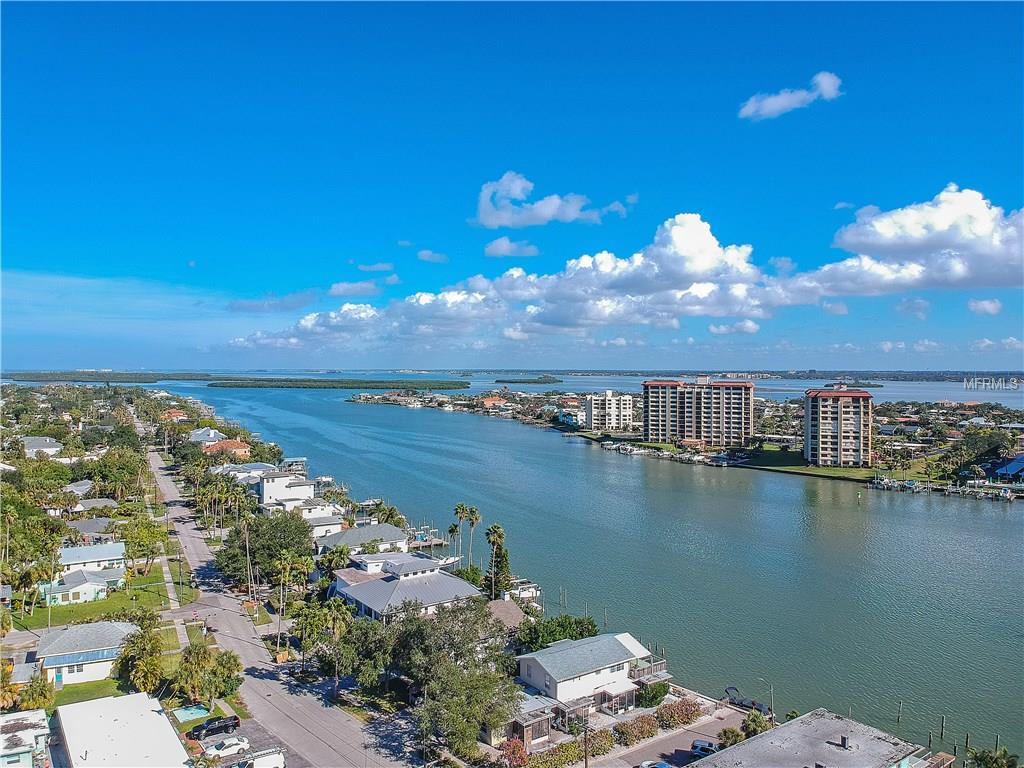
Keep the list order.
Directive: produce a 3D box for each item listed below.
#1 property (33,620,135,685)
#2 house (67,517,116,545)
[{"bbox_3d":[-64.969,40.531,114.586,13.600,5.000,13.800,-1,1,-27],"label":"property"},{"bbox_3d":[-111.208,38.879,195.569,11.000,4.800,15.000,-1,1,-27],"label":"house"}]

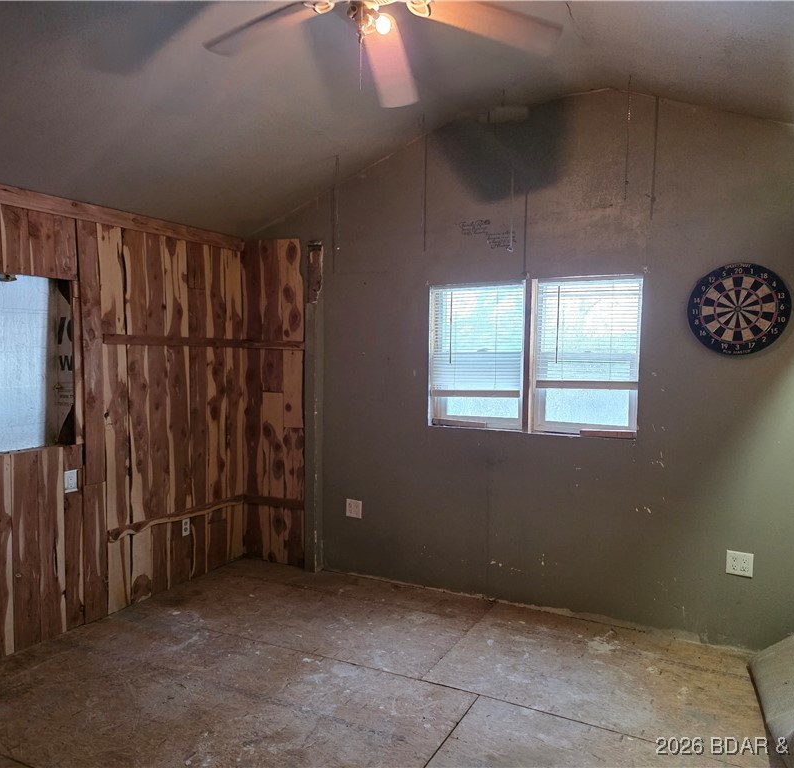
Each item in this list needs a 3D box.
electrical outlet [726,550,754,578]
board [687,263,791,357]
[{"bbox_3d":[1.707,0.897,3.386,0.118,0.117,0.009,2,4,28],"label":"electrical outlet"},{"bbox_3d":[1.664,-0.364,3.319,0.450,0.450,0.028,2,4,28],"label":"board"}]

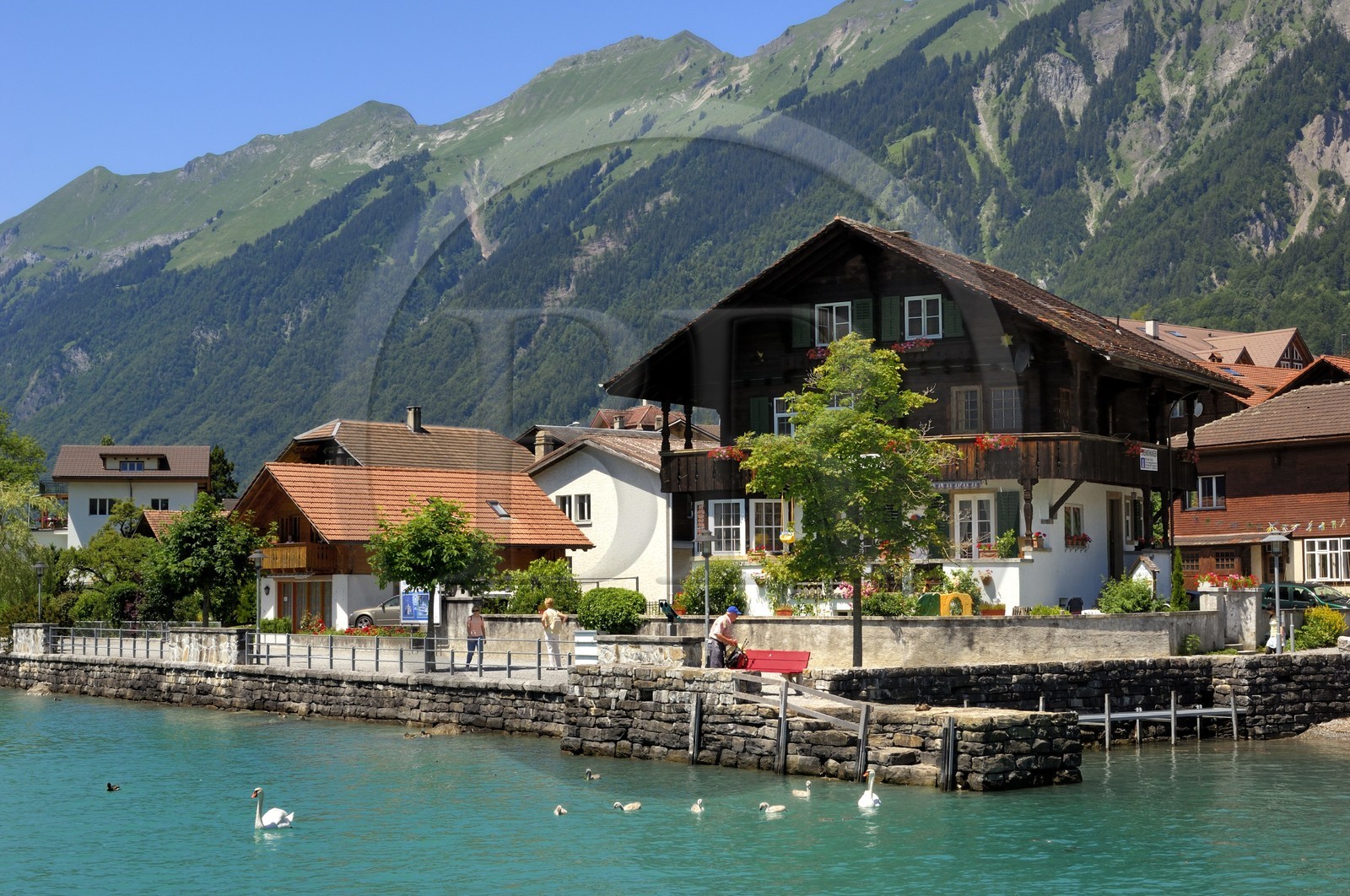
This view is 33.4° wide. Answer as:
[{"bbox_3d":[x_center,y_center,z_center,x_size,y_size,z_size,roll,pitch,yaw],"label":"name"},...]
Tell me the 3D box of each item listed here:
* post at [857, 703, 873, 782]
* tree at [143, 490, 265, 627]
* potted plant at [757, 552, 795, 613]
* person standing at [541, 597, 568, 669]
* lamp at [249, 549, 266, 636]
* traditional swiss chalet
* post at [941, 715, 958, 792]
[{"bbox_3d":[3.239,5.041,38.439,0.170,1.330,0.160,8,-7,-32],"label":"post"},{"bbox_3d":[-13.326,3.671,63.993,3.400,4.700,3.300,0,-4,0],"label":"tree"},{"bbox_3d":[2.712,3.635,60.500,1.000,1.680,0.850,-2,-5,25],"label":"potted plant"},{"bbox_3d":[-2.858,4.383,52.957,0.540,1.690,0.380,2,-4,-30],"label":"person standing"},{"bbox_3d":[-12.178,4.631,65.584,0.570,3.300,0.570,0,-4,0],"label":"lamp"},{"bbox_3d":[7.598,-0.414,64.446,14.454,10.727,12.672,-2,-4,30],"label":"traditional swiss chalet"},{"bbox_3d":[4.417,4.948,36.301,0.170,1.220,0.220,7,-8,-32],"label":"post"}]

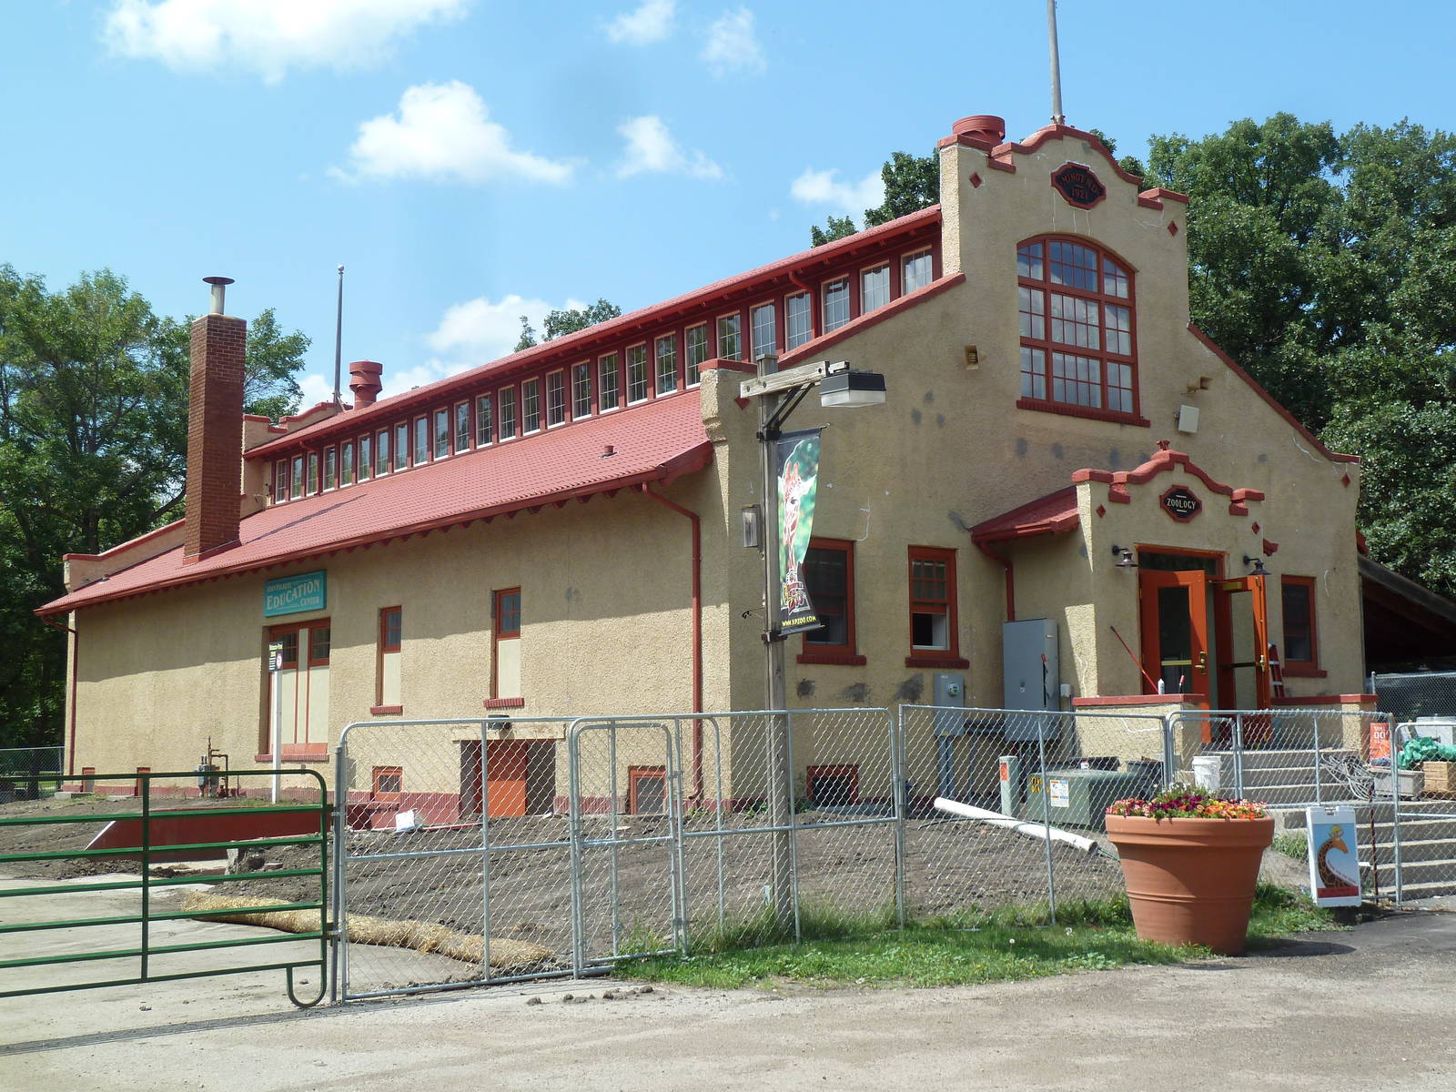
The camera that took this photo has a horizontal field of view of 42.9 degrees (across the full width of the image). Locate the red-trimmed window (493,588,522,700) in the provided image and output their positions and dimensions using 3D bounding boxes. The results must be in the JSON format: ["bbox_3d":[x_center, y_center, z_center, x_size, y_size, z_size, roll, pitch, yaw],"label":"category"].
[{"bbox_3d":[-2.764,1.239,23.546,0.160,1.412,0.749,4,-8,-36],"label":"red-trimmed window"}]

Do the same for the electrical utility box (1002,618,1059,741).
[{"bbox_3d":[3.542,1.568,21.606,0.230,1.390,0.660,4,-8,-36],"label":"electrical utility box"}]

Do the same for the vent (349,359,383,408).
[{"bbox_3d":[-7.882,-3.522,40.317,0.730,1.074,0.730,-1,-6,0],"label":"vent"}]

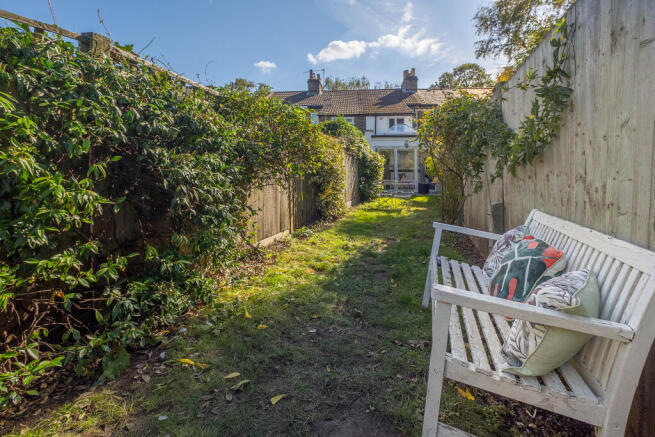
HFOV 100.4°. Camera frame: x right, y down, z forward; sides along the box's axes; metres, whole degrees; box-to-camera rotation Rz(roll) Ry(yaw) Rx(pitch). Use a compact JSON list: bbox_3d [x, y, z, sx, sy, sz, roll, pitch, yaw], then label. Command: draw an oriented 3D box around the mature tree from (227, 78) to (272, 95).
[{"bbox_3d":[-8.971,-8.500,31.000,6.500,14.000,6.500,0,0,0],"label":"mature tree"}]

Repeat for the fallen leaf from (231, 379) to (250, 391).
[{"bbox_3d":[-0.437,0.834,1.380,0.094,0.025,0.045,-5,11,-29],"label":"fallen leaf"}]

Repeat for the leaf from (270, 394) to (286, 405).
[{"bbox_3d":[-0.232,0.852,1.297,0.075,0.015,0.038,-6,11,-30],"label":"leaf"}]

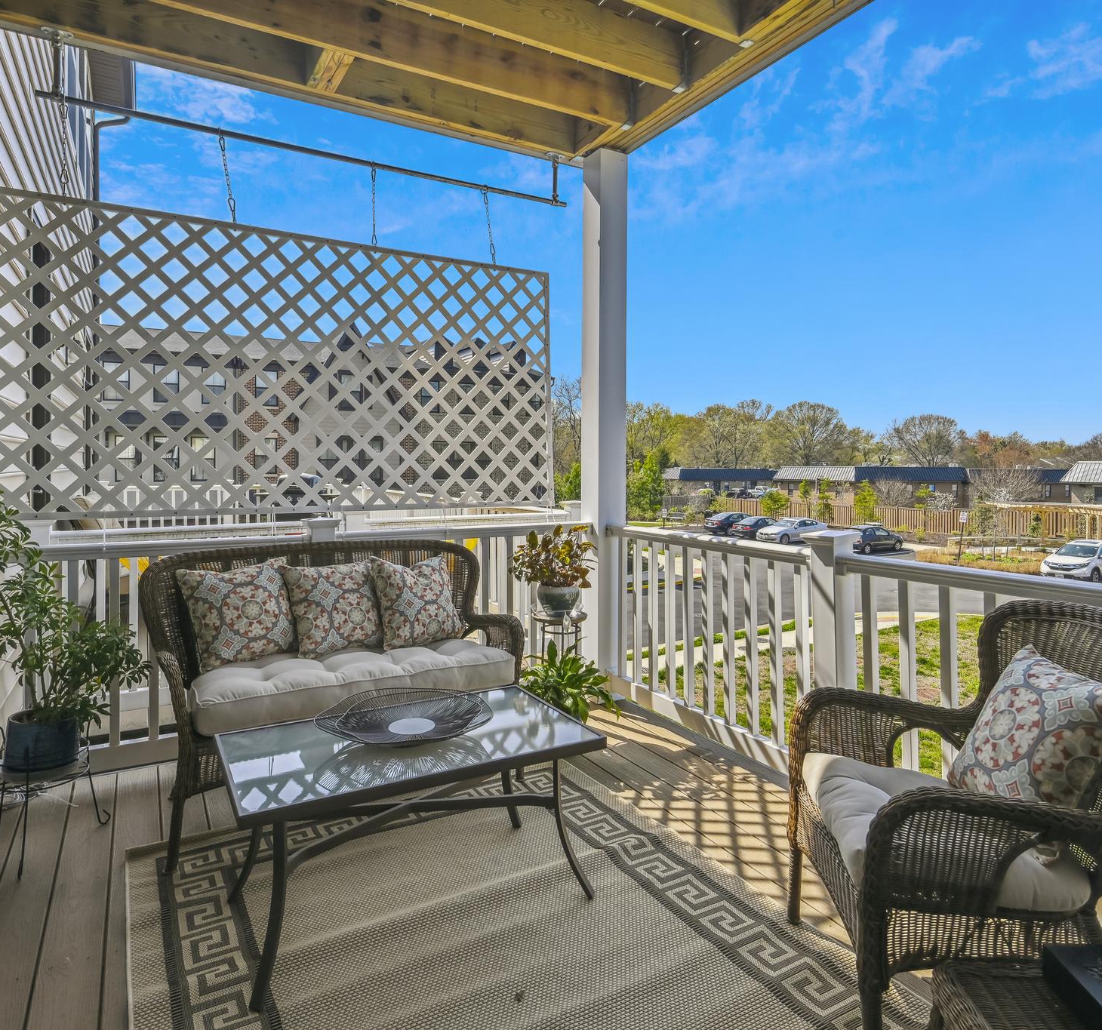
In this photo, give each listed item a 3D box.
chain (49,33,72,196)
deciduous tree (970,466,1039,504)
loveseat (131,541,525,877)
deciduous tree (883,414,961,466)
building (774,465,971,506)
[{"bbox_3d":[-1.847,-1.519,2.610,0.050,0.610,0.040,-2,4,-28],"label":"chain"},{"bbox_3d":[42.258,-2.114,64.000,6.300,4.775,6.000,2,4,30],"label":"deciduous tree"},{"bbox_3d":[-0.804,0.600,2.659,1.330,0.910,0.730,-2,4,-28],"label":"loveseat"},{"bbox_3d":[67.467,-11.050,125.000,14.284,14.832,14.284,0,3,0],"label":"deciduous tree"},{"bbox_3d":[40.542,-3.762,87.500,18.000,4.600,15.000,-1,3,-16],"label":"building"}]

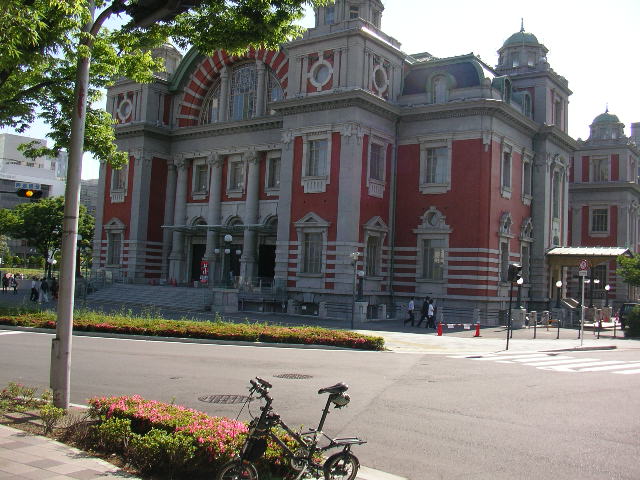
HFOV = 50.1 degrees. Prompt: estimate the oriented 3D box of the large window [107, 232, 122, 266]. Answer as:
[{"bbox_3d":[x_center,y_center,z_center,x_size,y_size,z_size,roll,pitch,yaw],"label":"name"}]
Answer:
[{"bbox_3d":[-17.023,0.782,56.621,1.700,2.818,0.300,0,-5,36],"label":"large window"}]

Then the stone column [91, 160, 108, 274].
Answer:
[{"bbox_3d":[-19.110,-1.853,60.000,1.100,10.293,0.700,0,-5,36],"label":"stone column"}]

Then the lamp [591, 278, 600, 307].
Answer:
[{"bbox_3d":[21.932,4.183,54.500,0.700,2.250,0.600,0,-5,36],"label":"lamp"}]

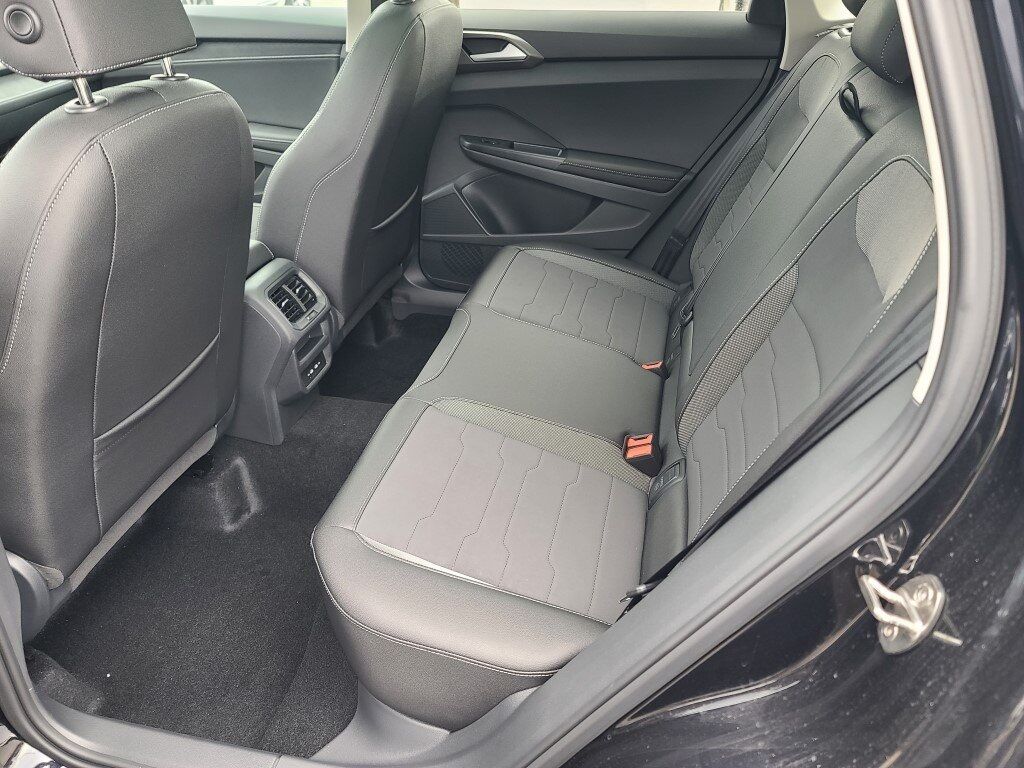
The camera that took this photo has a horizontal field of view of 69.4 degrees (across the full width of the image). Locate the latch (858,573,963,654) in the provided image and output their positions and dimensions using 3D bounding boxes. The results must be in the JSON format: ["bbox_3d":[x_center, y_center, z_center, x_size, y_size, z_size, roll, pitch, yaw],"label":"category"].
[{"bbox_3d":[0.286,0.168,0.563,0.046,0.068,0.045,23,31,-8],"label":"latch"}]

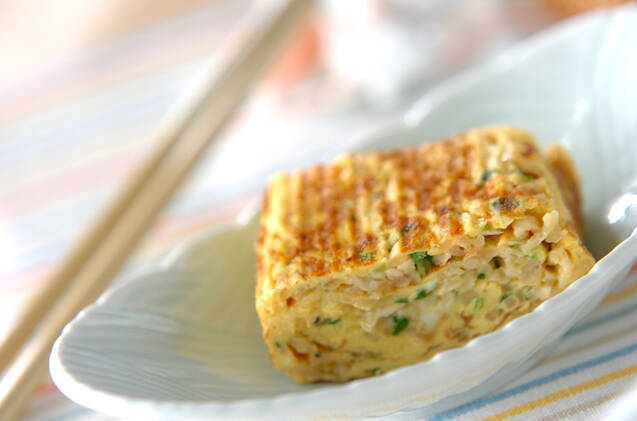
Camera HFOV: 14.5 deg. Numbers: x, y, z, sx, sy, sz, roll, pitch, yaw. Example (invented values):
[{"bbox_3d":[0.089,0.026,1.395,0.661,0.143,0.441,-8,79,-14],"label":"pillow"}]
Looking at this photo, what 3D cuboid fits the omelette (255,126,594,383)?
[{"bbox_3d":[0.023,0.008,0.570,0.069,0.030,0.037,-14,41,9],"label":"omelette"}]

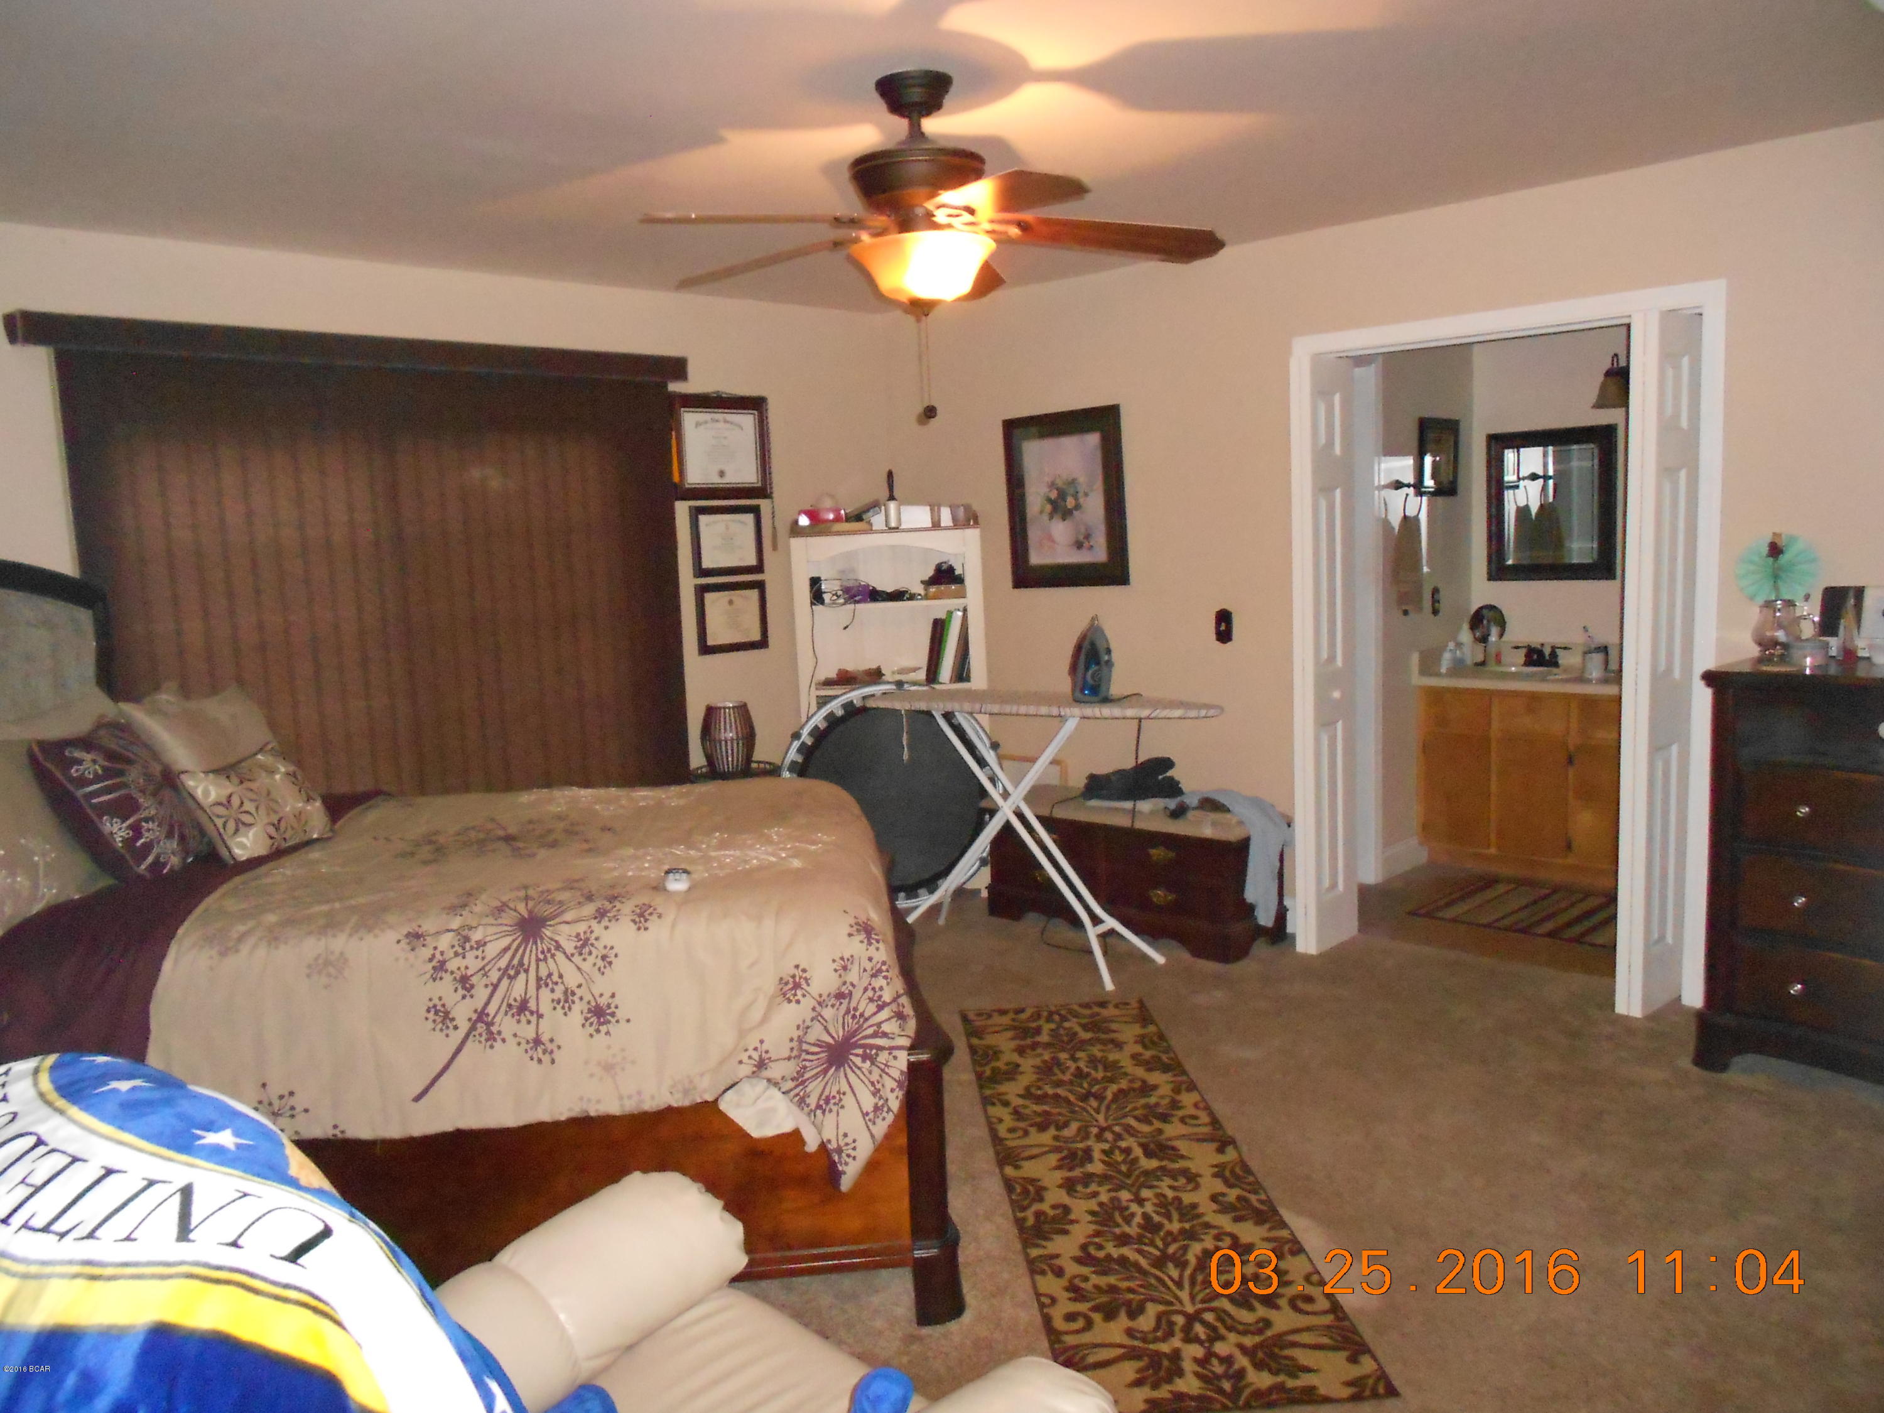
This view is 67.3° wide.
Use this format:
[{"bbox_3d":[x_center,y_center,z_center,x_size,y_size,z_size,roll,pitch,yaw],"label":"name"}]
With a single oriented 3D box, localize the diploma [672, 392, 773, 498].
[{"bbox_3d":[-0.838,-1.004,5.478,0.026,0.398,0.470,4,10,43],"label":"diploma"}]

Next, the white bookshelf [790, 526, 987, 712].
[{"bbox_3d":[-0.185,0.038,5.769,0.745,1.485,0.280,-3,7,-1],"label":"white bookshelf"}]

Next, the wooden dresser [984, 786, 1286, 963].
[{"bbox_3d":[0.716,0.601,5.233,1.130,0.430,0.455,4,10,43],"label":"wooden dresser"}]

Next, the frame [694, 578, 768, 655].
[{"bbox_3d":[-0.813,-0.349,5.563,0.022,0.276,0.353,4,10,43],"label":"frame"}]

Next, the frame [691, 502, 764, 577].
[{"bbox_3d":[-0.826,-0.647,5.524,0.022,0.276,0.350,4,10,43],"label":"frame"}]

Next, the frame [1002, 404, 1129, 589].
[{"bbox_3d":[0.474,-0.808,5.567,0.585,0.690,0.030,2,9,43],"label":"frame"}]

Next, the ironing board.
[{"bbox_3d":[0.389,0.427,4.841,1.309,0.903,0.400,3,9,35],"label":"ironing board"}]

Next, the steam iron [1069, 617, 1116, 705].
[{"bbox_3d":[0.494,-0.161,4.718,0.145,0.285,0.115,-3,7,-6],"label":"steam iron"}]

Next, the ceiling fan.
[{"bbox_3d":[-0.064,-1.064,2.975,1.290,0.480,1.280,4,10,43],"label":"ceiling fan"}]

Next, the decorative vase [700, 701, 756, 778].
[{"bbox_3d":[-0.808,0.124,5.320,0.205,0.270,0.205,-2,7,0],"label":"decorative vase"}]

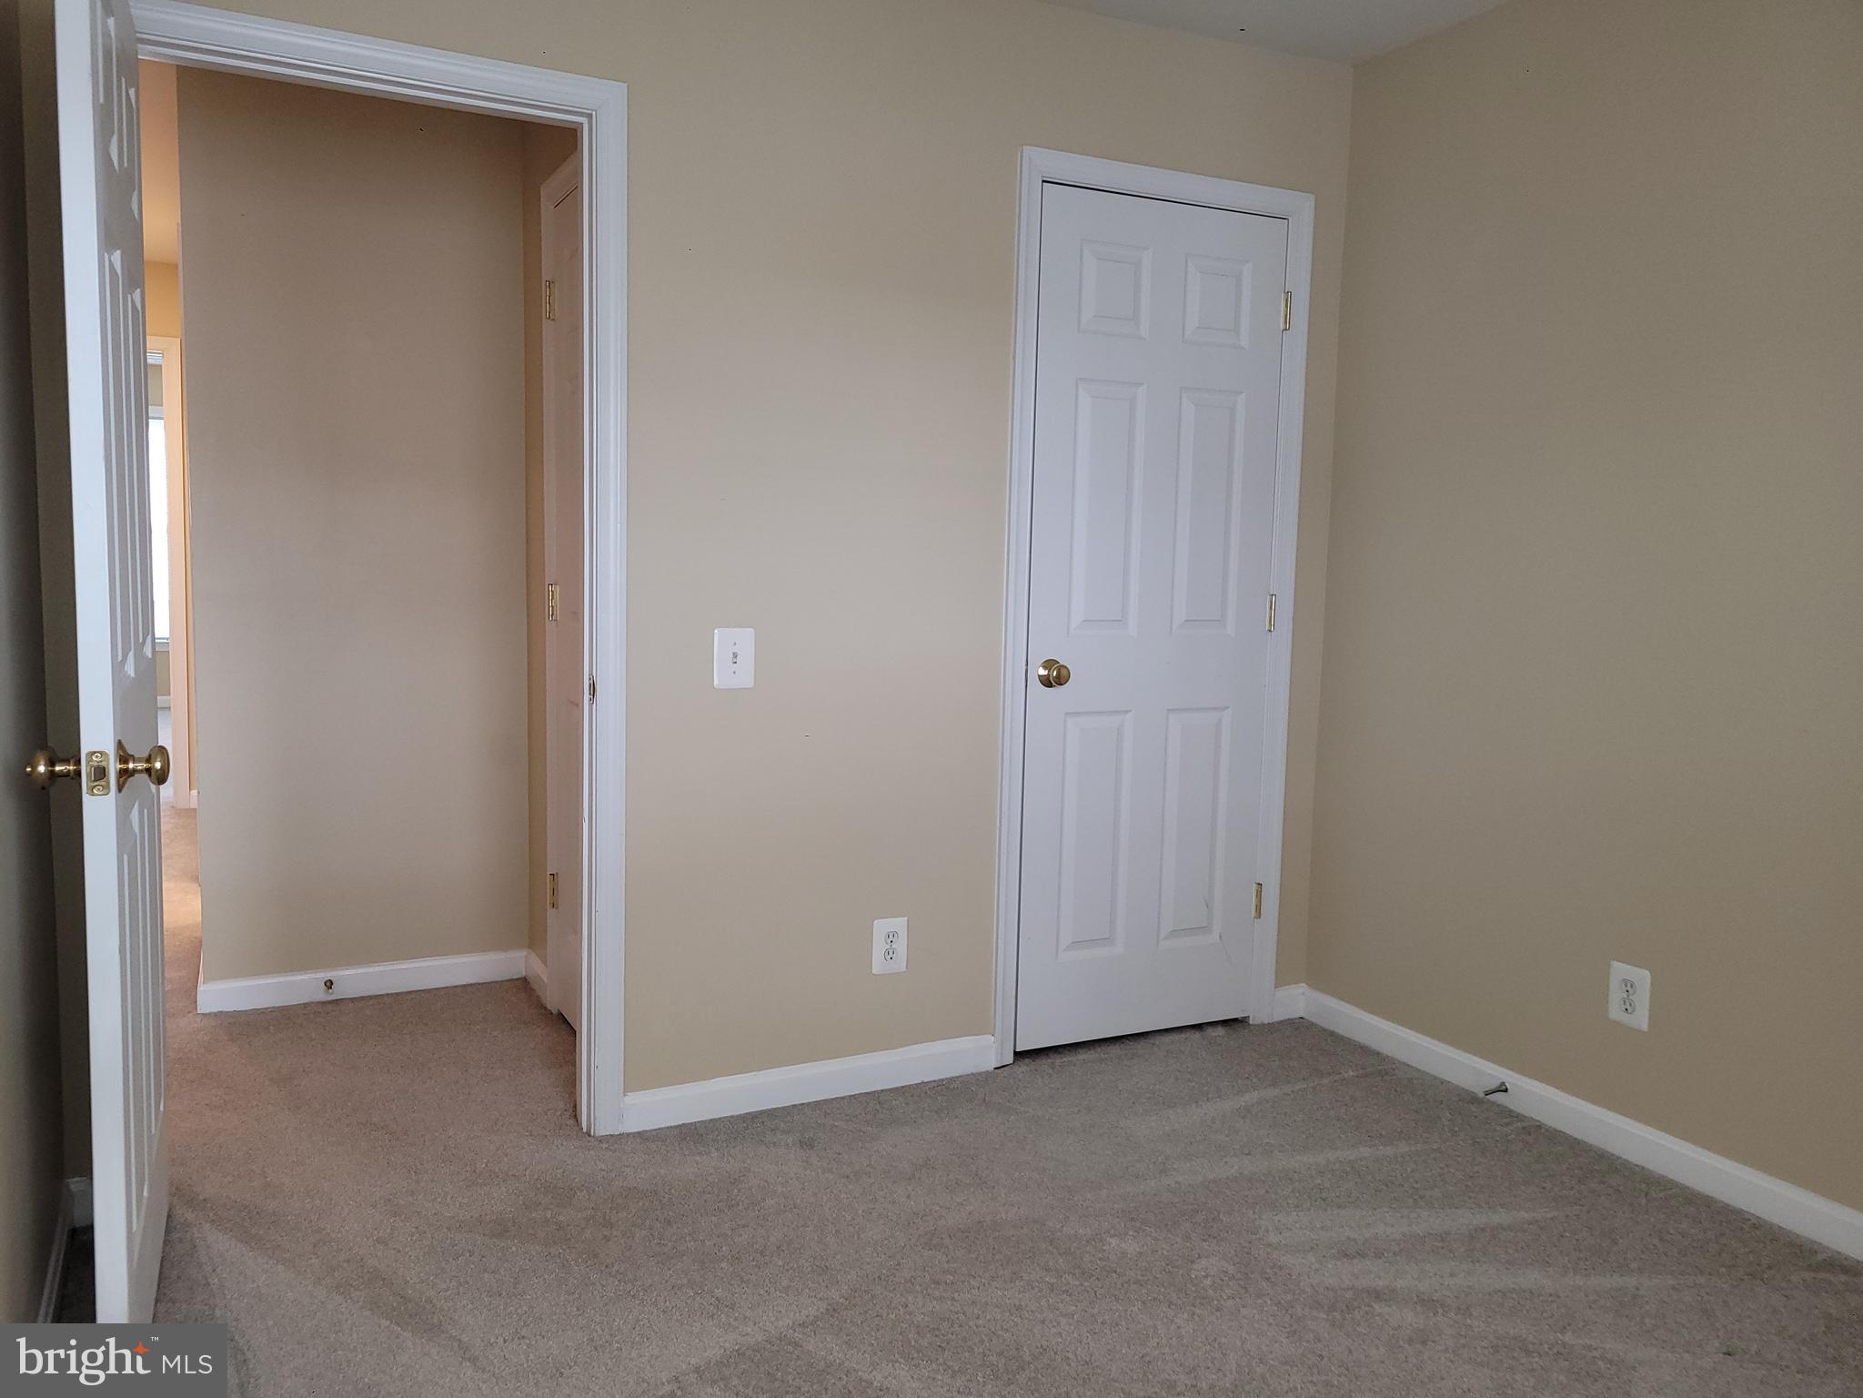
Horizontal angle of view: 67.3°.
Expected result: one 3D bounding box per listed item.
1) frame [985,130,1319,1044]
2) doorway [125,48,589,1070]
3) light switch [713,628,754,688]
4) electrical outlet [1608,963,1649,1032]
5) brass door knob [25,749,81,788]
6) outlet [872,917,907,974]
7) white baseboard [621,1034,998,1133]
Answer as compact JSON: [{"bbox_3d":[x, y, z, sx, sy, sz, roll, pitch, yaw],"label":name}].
[{"bbox_3d":[0.551,-0.180,3.395,0.843,2.121,0.030,-2,6,-27],"label":"frame"},{"bbox_3d":[-1.061,-0.098,2.658,0.770,2.032,0.120,-2,6,-27],"label":"doorway"},{"bbox_3d":[-0.407,-0.084,2.918,0.083,0.125,0.014,-2,6,-27],"label":"light switch"},{"bbox_3d":[1.431,0.613,2.877,0.010,0.124,0.083,-2,6,-27],"label":"electrical outlet"},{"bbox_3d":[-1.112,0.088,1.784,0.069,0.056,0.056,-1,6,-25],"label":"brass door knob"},{"bbox_3d":[-0.089,0.558,3.155,0.081,0.125,0.010,-2,6,-27],"label":"outlet"},{"bbox_3d":[-0.243,0.851,3.107,0.884,0.083,0.015,-2,6,-27],"label":"white baseboard"}]

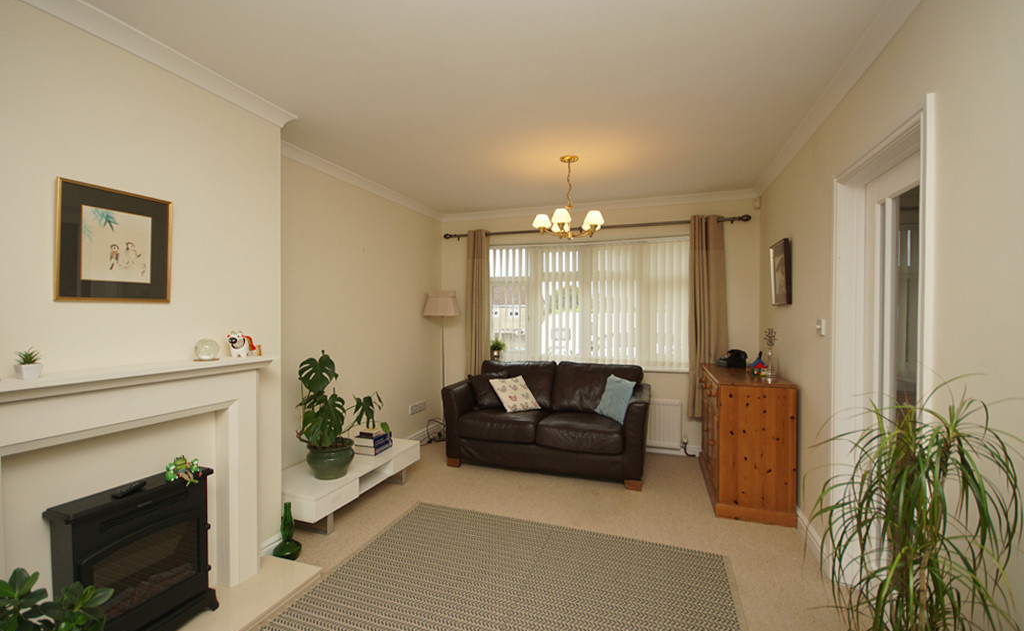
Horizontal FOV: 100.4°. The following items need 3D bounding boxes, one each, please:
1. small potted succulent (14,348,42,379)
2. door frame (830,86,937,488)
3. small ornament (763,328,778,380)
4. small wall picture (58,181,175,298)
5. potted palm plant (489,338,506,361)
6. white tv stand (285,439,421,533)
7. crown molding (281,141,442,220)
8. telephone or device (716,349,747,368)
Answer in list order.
[{"bbox_3d":[-1.605,0.159,1.418,0.056,0.100,0.056,1,1,19],"label":"small potted succulent"},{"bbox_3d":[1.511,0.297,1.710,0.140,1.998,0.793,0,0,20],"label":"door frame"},{"bbox_3d":[1.812,0.268,2.994,0.110,0.352,0.100,0,0,20],"label":"small ornament"},{"bbox_3d":[-1.525,-0.264,1.649,0.022,0.429,0.372,0,0,19],"label":"small wall picture"},{"bbox_3d":[-0.157,0.389,4.616,0.190,0.300,0.190,0,0,0],"label":"potted palm plant"},{"bbox_3d":[-1.155,1.143,2.966,0.507,0.264,1.108,0,0,20],"label":"white tv stand"},{"bbox_3d":[-1.147,-1.087,3.667,0.067,0.067,2.372,0,0,19],"label":"crown molding"},{"bbox_3d":[1.891,0.367,3.657,0.230,0.145,0.200,0,0,8],"label":"telephone or device"}]

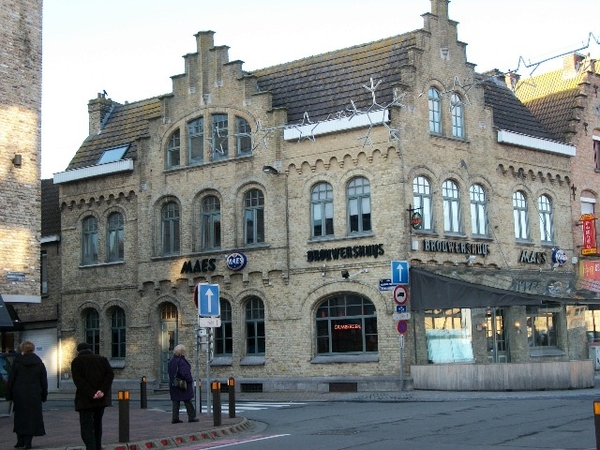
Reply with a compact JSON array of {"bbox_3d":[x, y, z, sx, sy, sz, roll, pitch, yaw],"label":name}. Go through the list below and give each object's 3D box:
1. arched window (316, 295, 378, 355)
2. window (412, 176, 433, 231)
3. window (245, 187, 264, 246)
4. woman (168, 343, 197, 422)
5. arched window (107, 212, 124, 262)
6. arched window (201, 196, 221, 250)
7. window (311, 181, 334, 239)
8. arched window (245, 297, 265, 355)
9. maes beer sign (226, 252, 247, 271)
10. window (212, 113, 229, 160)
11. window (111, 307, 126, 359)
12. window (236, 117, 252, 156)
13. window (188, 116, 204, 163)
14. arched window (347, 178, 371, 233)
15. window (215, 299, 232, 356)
[{"bbox_3d":[1.467,3.137,27.493,2.285,1.970,0.200,-7,-10,33],"label":"arched window"},{"bbox_3d":[3.864,-0.651,27.266,0.880,1.769,0.200,5,-11,-37],"label":"window"},{"bbox_3d":[-1.607,-0.270,30.660,0.920,2.010,0.200,-7,-11,32],"label":"window"},{"bbox_3d":[-2.393,3.262,17.850,0.520,1.600,0.500,2,-9,-25],"label":"woman"},{"bbox_3d":[-7.278,0.504,34.271,0.920,1.980,0.200,-7,-11,32],"label":"arched window"},{"bbox_3d":[-3.183,-0.065,31.000,0.917,1.936,0.200,-7,-10,33],"label":"arched window"},{"bbox_3d":[0.756,-0.499,28.990,0.890,1.925,0.200,-7,-10,32],"label":"window"},{"bbox_3d":[-1.523,3.424,29.446,0.838,2.018,0.200,-7,-10,33],"label":"arched window"},{"bbox_3d":[-2.188,1.303,30.439,0.709,0.709,0.200,-7,-10,32],"label":"maes beer sign"},{"bbox_3d":[-2.919,-3.222,31.741,0.781,1.754,0.200,-7,-10,32],"label":"window"},{"bbox_3d":[-7.020,4.191,33.643,0.840,2.070,0.200,-7,-11,32],"label":"window"},{"bbox_3d":[-2.029,-3.228,31.354,0.750,1.510,0.200,-7,-11,32],"label":"window"},{"bbox_3d":[-3.894,-3.153,32.368,0.779,1.808,0.200,-7,-10,32],"label":"window"},{"bbox_3d":[1.888,-0.615,27.697,0.913,1.868,0.200,-7,-10,33],"label":"arched window"},{"bbox_3d":[-2.722,3.635,30.727,0.823,2.053,0.200,-7,-10,32],"label":"window"}]

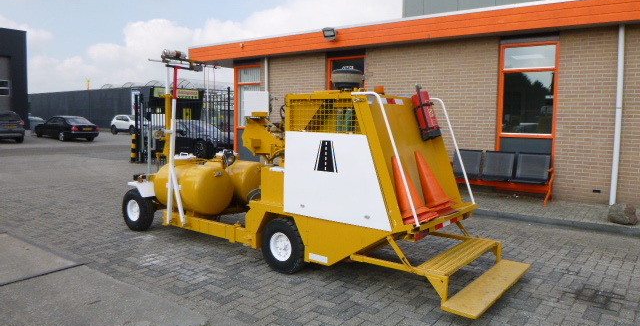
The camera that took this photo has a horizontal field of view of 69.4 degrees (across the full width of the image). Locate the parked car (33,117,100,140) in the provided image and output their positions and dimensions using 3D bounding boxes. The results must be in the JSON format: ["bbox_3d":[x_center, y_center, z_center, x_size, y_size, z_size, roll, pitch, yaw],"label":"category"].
[{"bbox_3d":[-15.646,-2.107,28.434,5.000,1.450,1.860,5,7,38],"label":"parked car"}]

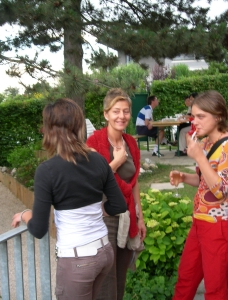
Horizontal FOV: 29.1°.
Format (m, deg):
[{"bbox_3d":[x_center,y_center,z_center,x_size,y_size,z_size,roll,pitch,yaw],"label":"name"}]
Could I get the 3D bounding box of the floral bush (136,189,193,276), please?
[{"bbox_3d":[0.391,0.639,3.400,0.600,0.670,0.550,-1,4,0],"label":"floral bush"}]

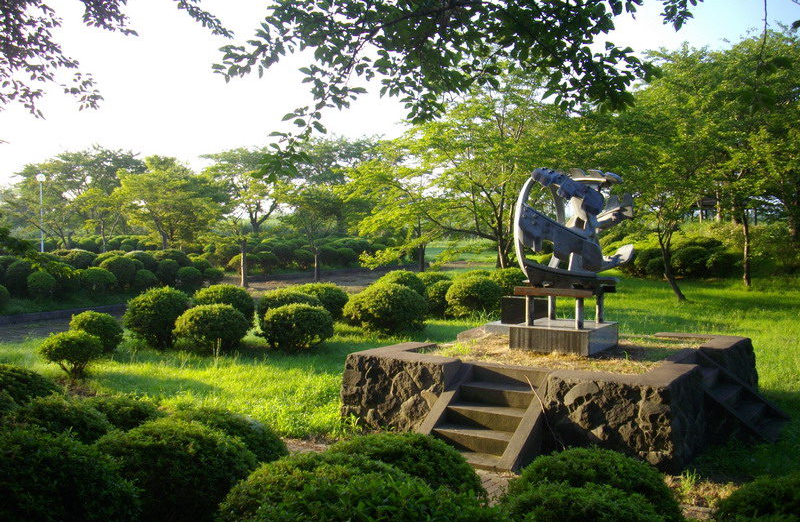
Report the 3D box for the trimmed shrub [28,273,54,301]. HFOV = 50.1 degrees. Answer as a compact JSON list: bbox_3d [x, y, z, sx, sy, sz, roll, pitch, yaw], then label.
[{"bbox_3d":[-10.397,0.647,24.800,0.800,0.840,0.800,-2,3,-23],"label":"trimmed shrub"}]

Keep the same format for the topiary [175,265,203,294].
[{"bbox_3d":[-6.025,0.520,24.430,0.714,0.726,0.714,0,3,-14],"label":"topiary"}]

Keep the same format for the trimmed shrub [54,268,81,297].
[{"bbox_3d":[-8.792,0.601,22.691,0.743,0.698,0.743,-1,3,-21],"label":"trimmed shrub"}]

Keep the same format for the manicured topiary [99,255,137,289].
[{"bbox_3d":[-8.345,0.352,25.321,1.095,0.972,1.095,-1,3,-18],"label":"manicured topiary"}]

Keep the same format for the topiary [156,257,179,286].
[{"bbox_3d":[-7.445,0.370,27.500,0.772,0.900,0.772,0,2,-15],"label":"topiary"}]

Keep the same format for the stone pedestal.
[{"bbox_3d":[2.068,0.945,10.736,1.024,0.290,1.019,2,4,34],"label":"stone pedestal"}]

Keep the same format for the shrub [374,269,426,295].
[{"bbox_3d":[-0.013,0.756,22.300,1.460,1.069,1.460,0,2,0],"label":"shrub"}]

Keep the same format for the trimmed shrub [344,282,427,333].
[{"bbox_3d":[-0.295,0.918,17.318,1.699,0.966,1.614,0,2,-1],"label":"trimmed shrub"}]

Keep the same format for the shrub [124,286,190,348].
[{"bbox_3d":[-4.566,1.063,16.100,1.260,1.180,1.250,-1,3,-16],"label":"shrub"}]

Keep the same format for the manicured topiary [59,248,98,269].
[{"bbox_3d":[-11.692,0.181,31.000,1.400,1.150,1.400,-2,3,-21],"label":"manicured topiary"}]

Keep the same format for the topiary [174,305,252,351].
[{"bbox_3d":[-3.439,1.211,15.600,1.430,0.920,1.400,-1,3,-12],"label":"topiary"}]

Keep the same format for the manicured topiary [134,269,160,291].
[{"bbox_3d":[-7.294,0.544,24.567,0.718,0.658,0.718,-1,3,-17],"label":"manicured topiary"}]

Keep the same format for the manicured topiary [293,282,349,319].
[{"bbox_3d":[-1.845,0.977,19.600,1.420,0.950,1.350,-1,3,-5],"label":"manicured topiary"}]

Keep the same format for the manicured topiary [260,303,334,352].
[{"bbox_3d":[-1.761,1.119,14.769,1.259,0.773,1.222,0,2,-7],"label":"manicured topiary"}]

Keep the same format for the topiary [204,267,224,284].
[{"bbox_3d":[-6.725,0.549,31.000,0.760,0.600,0.750,-1,3,-12],"label":"topiary"}]

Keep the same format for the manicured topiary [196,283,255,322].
[{"bbox_3d":[-3.684,0.984,17.900,1.319,1.026,1.319,0,2,-12],"label":"manicured topiary"}]

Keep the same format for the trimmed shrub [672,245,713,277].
[{"bbox_3d":[11.079,0.038,32.500,1.520,1.254,1.520,1,2,19],"label":"trimmed shrub"}]

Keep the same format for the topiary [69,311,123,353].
[{"bbox_3d":[-5.448,1.291,15.300,1.000,0.820,1.000,-1,3,-20],"label":"topiary"}]

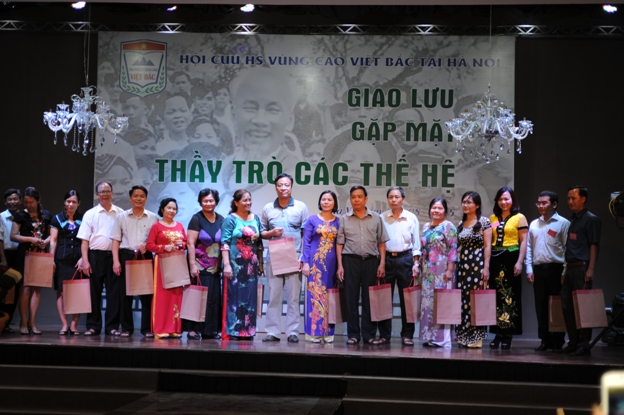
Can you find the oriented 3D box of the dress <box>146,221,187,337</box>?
[{"bbox_3d":[-1.534,0.759,12.050,0.430,1.240,0.310,2,-2,-19],"label":"dress"}]

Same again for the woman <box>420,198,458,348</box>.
[{"bbox_3d":[1.328,0.685,11.950,0.420,1.568,0.330,1,-3,12],"label":"woman"}]

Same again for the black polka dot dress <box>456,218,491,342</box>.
[{"bbox_3d":[1.636,0.749,11.650,0.400,1.310,0.330,0,-2,23],"label":"black polka dot dress"}]

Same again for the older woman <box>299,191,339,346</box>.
[{"bbox_3d":[0.078,0.613,11.880,0.440,1.590,0.330,2,-2,-13],"label":"older woman"}]

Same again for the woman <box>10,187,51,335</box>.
[{"bbox_3d":[-2.992,0.563,12.150,0.450,1.580,0.360,2,-2,-22],"label":"woman"}]

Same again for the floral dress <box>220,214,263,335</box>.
[{"bbox_3d":[-0.759,0.742,12.300,0.430,1.345,0.310,3,-3,-18],"label":"floral dress"}]

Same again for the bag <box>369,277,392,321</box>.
[{"bbox_3d":[0.704,0.956,11.750,0.100,0.450,0.280,-3,-2,32],"label":"bag"}]

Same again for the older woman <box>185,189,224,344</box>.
[{"bbox_3d":[-1.133,0.598,12.100,0.450,1.590,0.310,2,-3,-6],"label":"older woman"}]

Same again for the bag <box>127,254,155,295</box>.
[{"bbox_3d":[-1.828,0.731,12.150,0.280,0.380,0.100,3,-4,-32],"label":"bag"}]

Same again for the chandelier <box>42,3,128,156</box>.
[{"bbox_3d":[-2.398,-1.355,12.100,0.900,1.620,0.900,1,-2,0],"label":"chandelier"}]

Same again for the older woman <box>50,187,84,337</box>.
[{"bbox_3d":[-2.609,0.588,12.100,0.410,1.540,0.340,2,-2,-16],"label":"older woman"}]

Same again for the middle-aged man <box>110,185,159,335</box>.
[{"bbox_3d":[-1.909,0.586,12.400,0.520,1.640,0.360,2,-3,-8],"label":"middle-aged man"}]

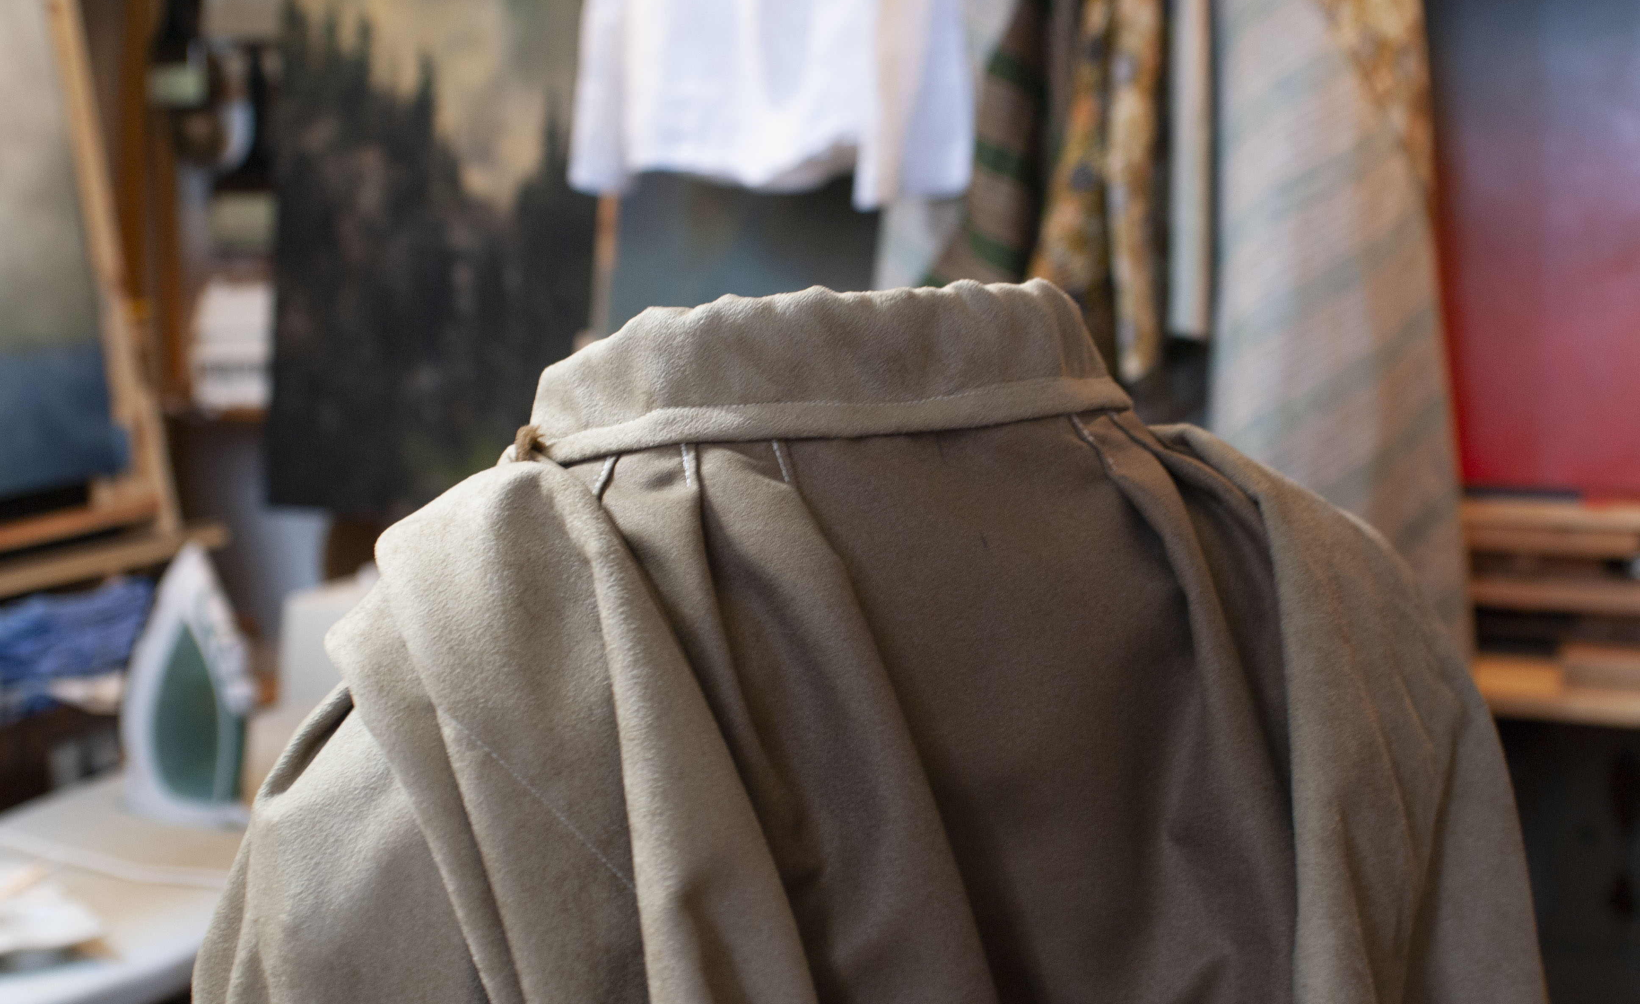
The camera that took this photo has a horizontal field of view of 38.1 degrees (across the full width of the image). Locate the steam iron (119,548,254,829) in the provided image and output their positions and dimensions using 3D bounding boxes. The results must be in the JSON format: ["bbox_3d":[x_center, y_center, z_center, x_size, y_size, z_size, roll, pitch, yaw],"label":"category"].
[{"bbox_3d":[-0.641,0.186,2.420,0.135,0.280,0.120,9,5,28],"label":"steam iron"}]

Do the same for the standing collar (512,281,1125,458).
[{"bbox_3d":[0.003,-0.035,0.725,0.180,0.054,0.160,0,-3,-9],"label":"standing collar"}]

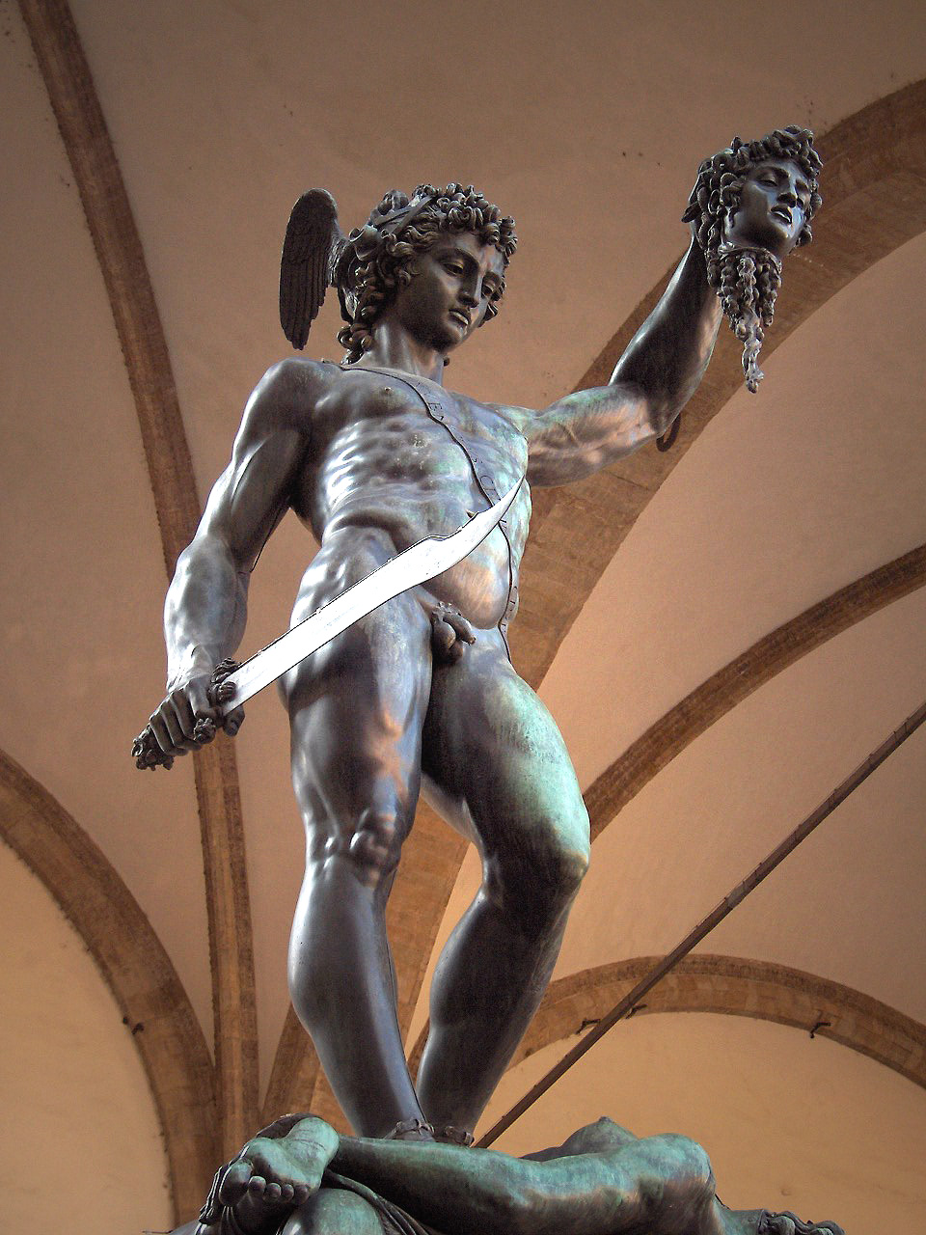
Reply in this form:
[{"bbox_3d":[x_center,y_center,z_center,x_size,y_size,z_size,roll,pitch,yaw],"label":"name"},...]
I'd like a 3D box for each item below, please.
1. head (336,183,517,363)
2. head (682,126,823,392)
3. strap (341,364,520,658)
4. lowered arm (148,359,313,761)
[{"bbox_3d":[-0.083,-0.813,5.900,0.340,0.410,0.400,30,-24,-36],"label":"head"},{"bbox_3d":[0.686,-0.854,5.950,0.300,0.660,0.340,24,-37,-25],"label":"head"},{"bbox_3d":[-0.071,-0.239,5.450,0.400,0.820,0.300,14,-42,-15],"label":"strap"},{"bbox_3d":[-0.483,-0.124,5.220,0.300,1.050,0.340,17,-46,-12],"label":"lowered arm"}]

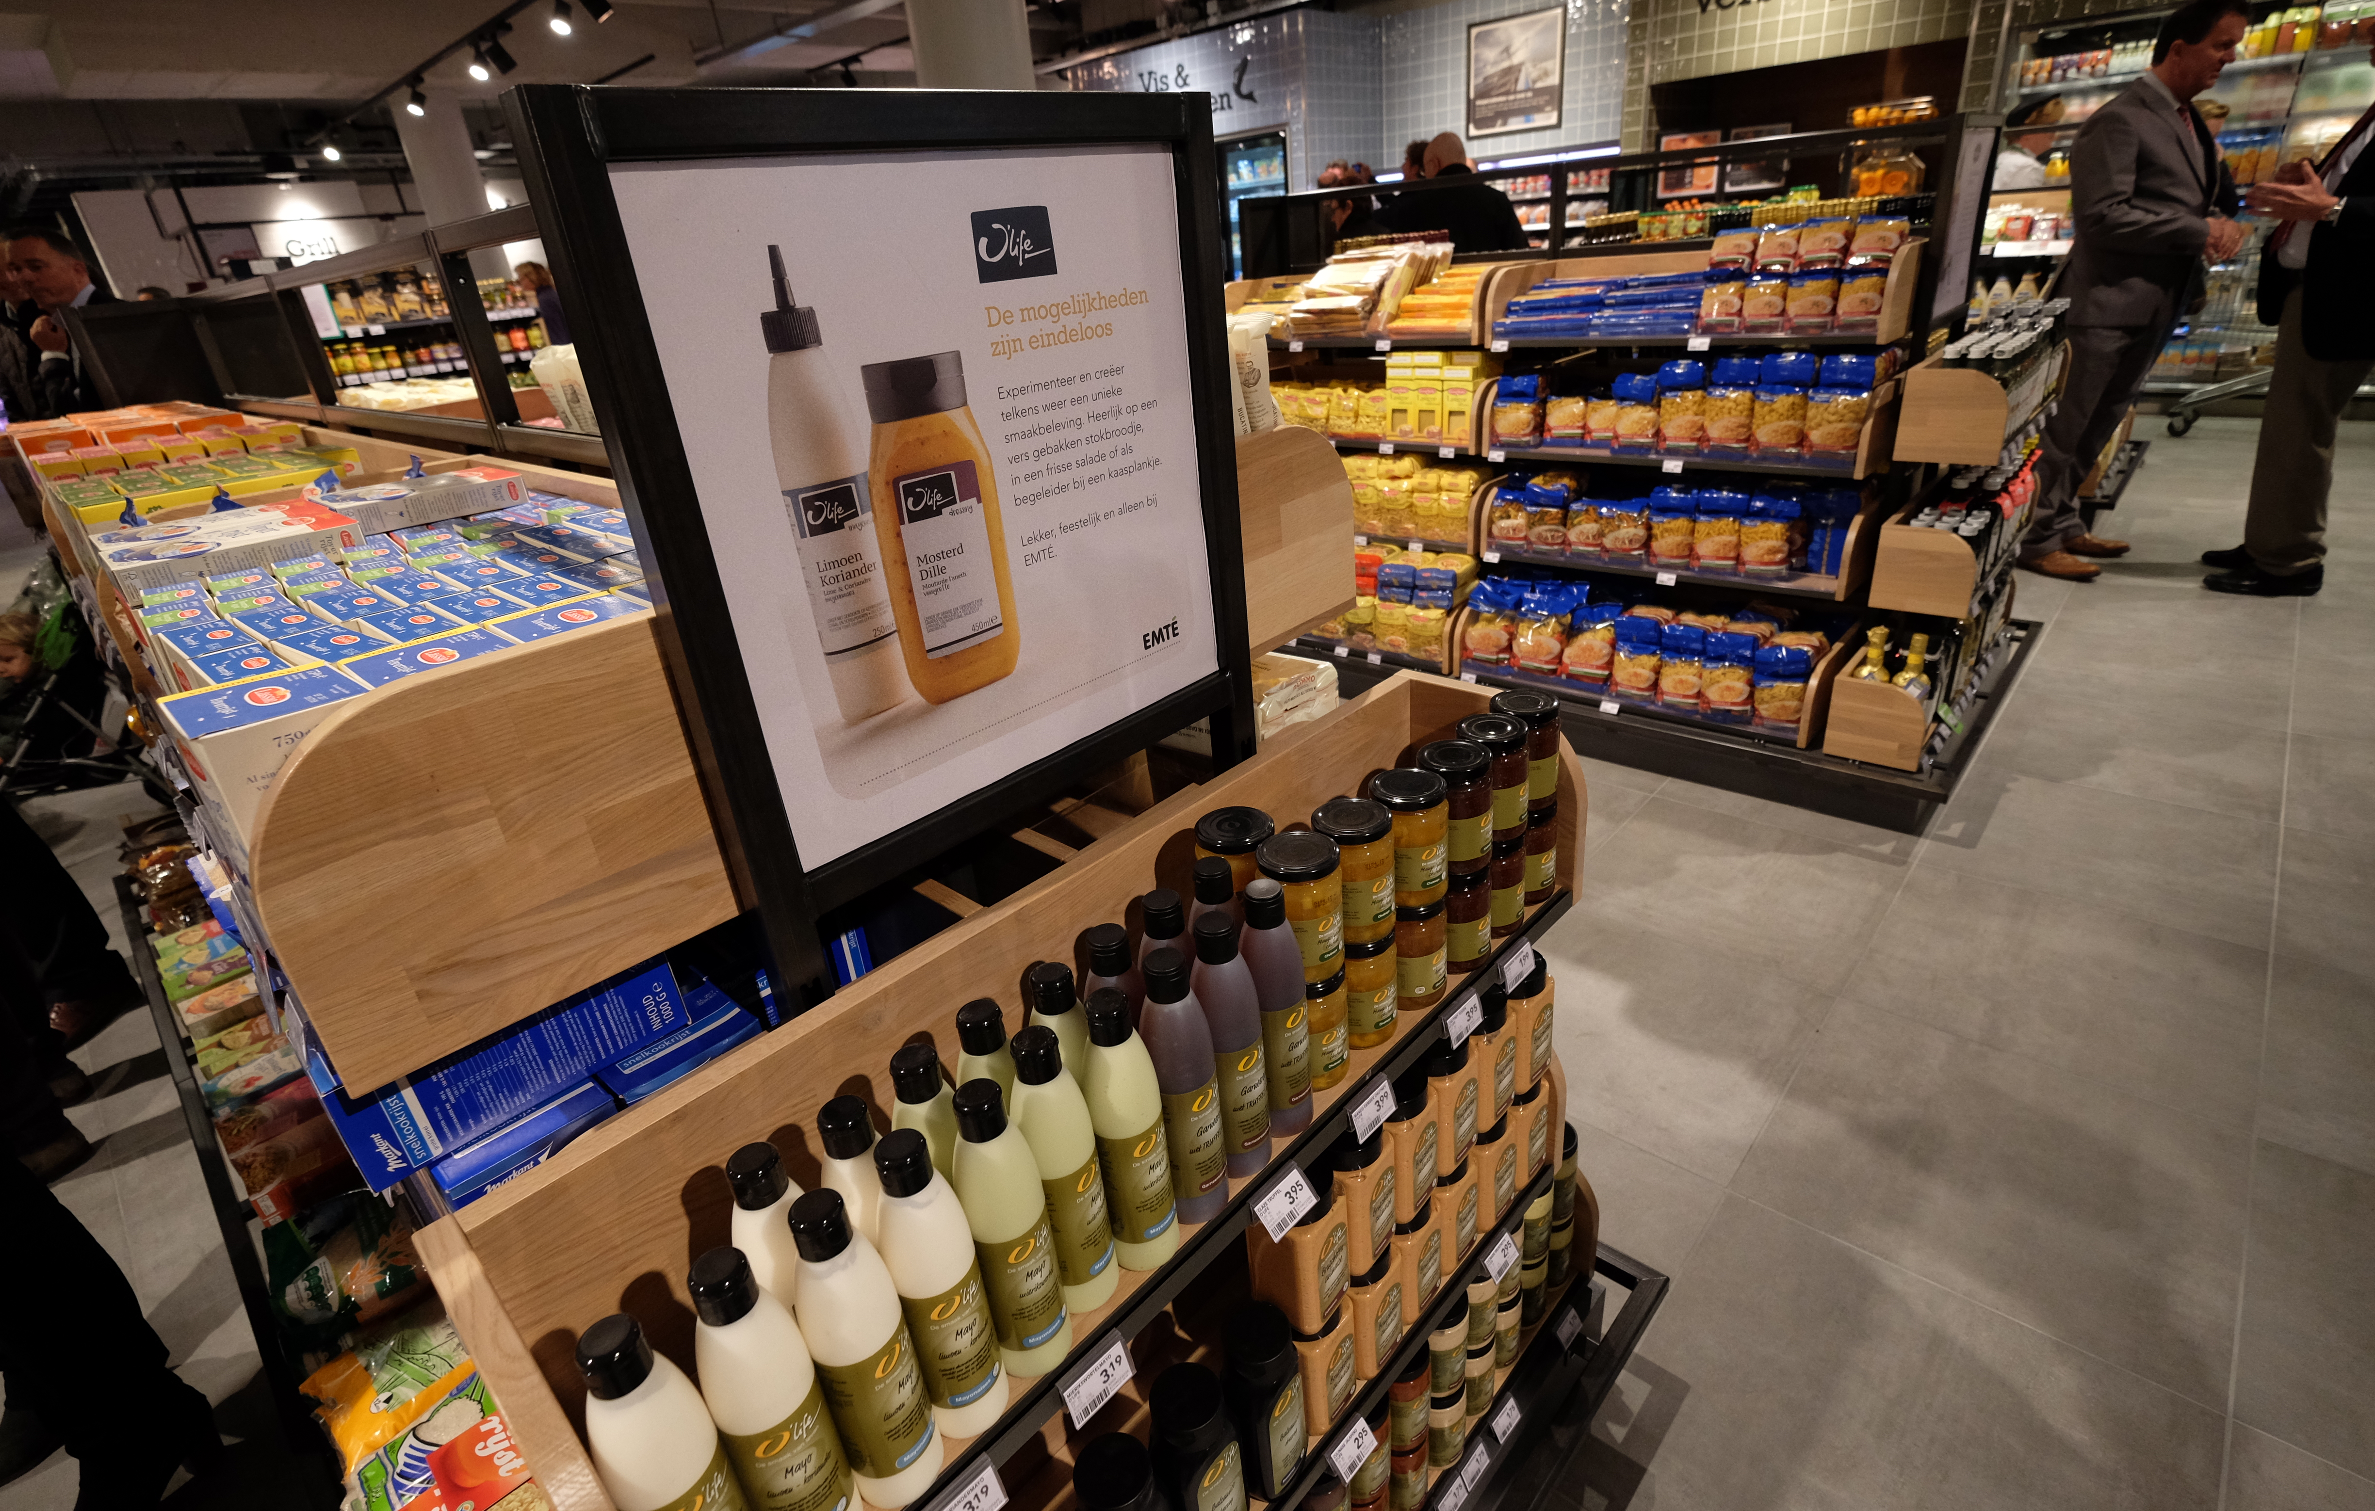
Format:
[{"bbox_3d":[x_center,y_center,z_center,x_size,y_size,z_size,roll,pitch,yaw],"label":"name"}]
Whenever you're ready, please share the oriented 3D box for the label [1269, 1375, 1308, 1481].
[{"bbox_3d":[0.097,0.647,1.065,0.007,0.118,0.052,17,33,39],"label":"label"}]

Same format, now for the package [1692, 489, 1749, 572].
[{"bbox_3d":[1.379,-0.581,2.888,0.110,0.194,0.070,17,33,39],"label":"package"}]

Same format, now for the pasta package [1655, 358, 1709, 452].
[{"bbox_3d":[1.257,-0.885,2.838,0.105,0.218,0.070,17,33,39],"label":"pasta package"}]

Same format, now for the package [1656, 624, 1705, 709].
[{"bbox_3d":[1.300,-0.235,2.944,0.105,0.214,0.070,17,33,39],"label":"package"}]

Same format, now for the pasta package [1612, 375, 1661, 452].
[{"bbox_3d":[1.175,-0.891,2.919,0.108,0.187,0.070,17,33,39],"label":"pasta package"}]

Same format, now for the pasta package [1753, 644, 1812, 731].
[{"bbox_3d":[1.485,-0.172,2.789,0.110,0.200,0.070,17,33,39],"label":"pasta package"}]

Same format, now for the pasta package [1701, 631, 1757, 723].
[{"bbox_3d":[1.388,-0.205,2.871,0.107,0.217,0.070,17,33,39],"label":"pasta package"}]

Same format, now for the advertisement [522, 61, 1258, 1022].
[{"bbox_3d":[-0.142,-0.175,0.853,0.030,0.569,0.522,17,33,39],"label":"advertisement"}]

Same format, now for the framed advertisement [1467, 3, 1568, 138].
[{"bbox_3d":[2.610,-5.411,8.927,0.828,0.806,0.030,17,33,39],"label":"framed advertisement"}]

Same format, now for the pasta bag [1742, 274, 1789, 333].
[{"bbox_3d":[1.382,-1.083,2.686,0.088,0.122,0.050,17,33,39],"label":"pasta bag"}]

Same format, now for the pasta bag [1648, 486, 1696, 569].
[{"bbox_3d":[1.289,-0.606,2.966,0.105,0.200,0.070,17,33,39],"label":"pasta bag"}]

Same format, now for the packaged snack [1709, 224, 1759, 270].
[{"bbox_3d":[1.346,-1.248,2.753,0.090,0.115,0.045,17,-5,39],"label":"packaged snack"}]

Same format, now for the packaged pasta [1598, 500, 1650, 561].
[{"bbox_3d":[1.214,-0.629,3.117,0.115,0.155,0.060,17,33,39],"label":"packaged pasta"}]

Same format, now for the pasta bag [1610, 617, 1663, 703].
[{"bbox_3d":[1.234,-0.263,3.082,0.115,0.220,0.070,17,33,39],"label":"pasta bag"}]

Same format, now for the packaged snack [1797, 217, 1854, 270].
[{"bbox_3d":[1.458,-1.156,2.549,0.104,0.115,0.065,17,15,39],"label":"packaged snack"}]

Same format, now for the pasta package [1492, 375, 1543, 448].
[{"bbox_3d":[0.946,-0.986,3.213,0.130,0.185,0.070,17,33,39],"label":"pasta package"}]

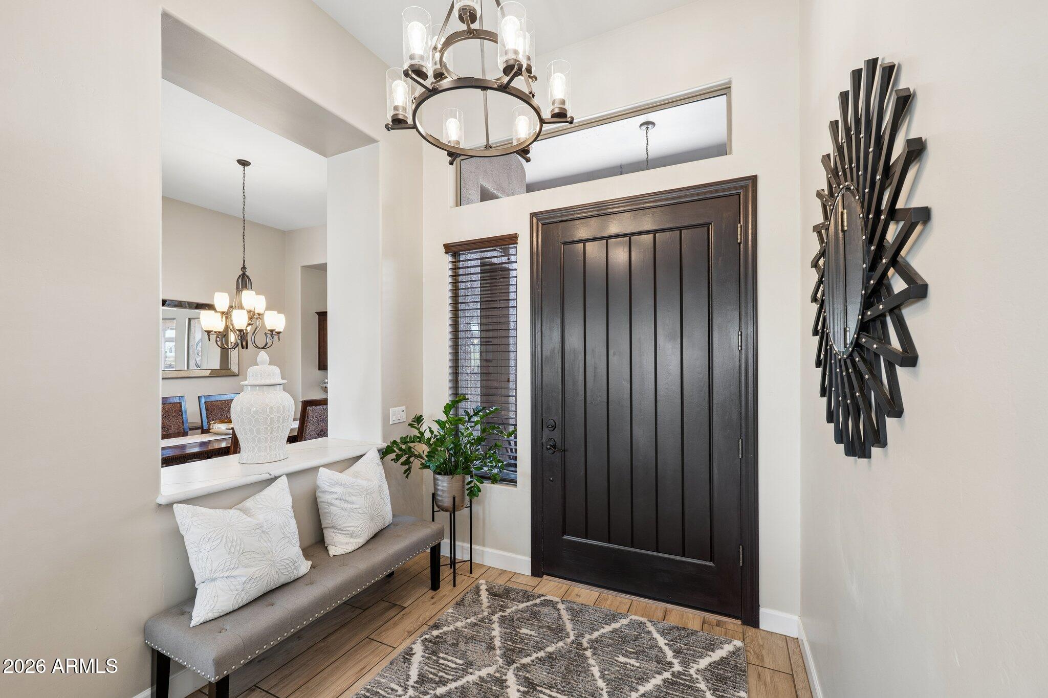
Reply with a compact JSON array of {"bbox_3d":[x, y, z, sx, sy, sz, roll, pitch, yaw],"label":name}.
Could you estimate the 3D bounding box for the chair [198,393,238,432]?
[{"bbox_3d":[-3.069,1.028,4.388,0.600,1.075,0.500,0,-1,26],"label":"chair"}]

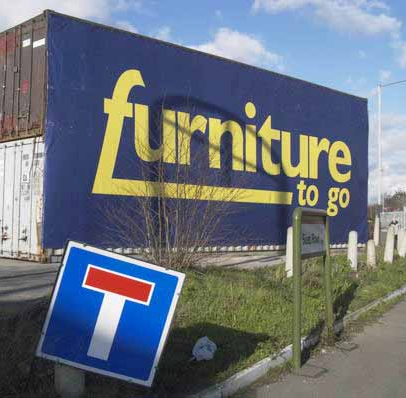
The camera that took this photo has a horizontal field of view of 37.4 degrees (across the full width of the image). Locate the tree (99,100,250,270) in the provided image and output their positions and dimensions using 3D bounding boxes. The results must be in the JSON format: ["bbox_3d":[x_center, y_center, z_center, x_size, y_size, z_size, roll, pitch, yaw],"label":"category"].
[{"bbox_3d":[-0.580,-0.295,11.400,2.750,3.350,2.400,0,-2,0],"label":"tree"}]

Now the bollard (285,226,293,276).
[{"bbox_3d":[1.557,0.938,10.600,0.180,0.903,0.180,0,-2,0],"label":"bollard"}]

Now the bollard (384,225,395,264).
[{"bbox_3d":[4.445,1.088,14.200,0.185,0.932,0.185,5,-2,0],"label":"bollard"}]

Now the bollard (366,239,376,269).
[{"bbox_3d":[3.573,1.179,12.700,0.170,0.632,0.170,0,-2,0],"label":"bollard"}]

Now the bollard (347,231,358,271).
[{"bbox_3d":[2.926,1.042,11.700,0.175,0.826,0.175,0,-2,0],"label":"bollard"}]

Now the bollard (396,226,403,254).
[{"bbox_3d":[5.619,1.254,17.000,0.180,0.812,0.180,0,-2,0],"label":"bollard"}]

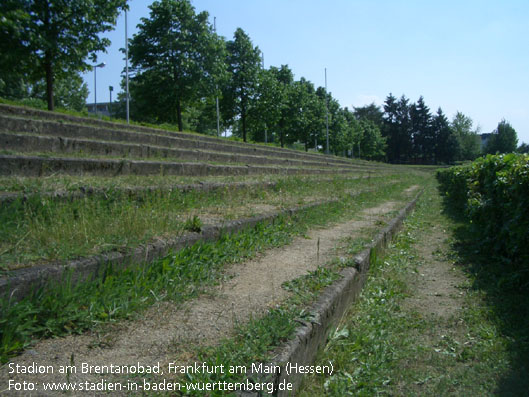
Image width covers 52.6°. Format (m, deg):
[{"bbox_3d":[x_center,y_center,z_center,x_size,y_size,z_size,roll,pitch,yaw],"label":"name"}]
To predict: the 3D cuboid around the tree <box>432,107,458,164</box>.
[{"bbox_3d":[39.916,-13.834,117.748,5.600,12.900,5.500,-1,2,0],"label":"tree"}]

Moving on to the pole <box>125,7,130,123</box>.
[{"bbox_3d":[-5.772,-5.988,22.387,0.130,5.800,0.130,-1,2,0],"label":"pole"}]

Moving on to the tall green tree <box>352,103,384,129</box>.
[{"bbox_3d":[20.892,-13.194,106.766,6.600,12.000,6.300,-1,2,0],"label":"tall green tree"}]

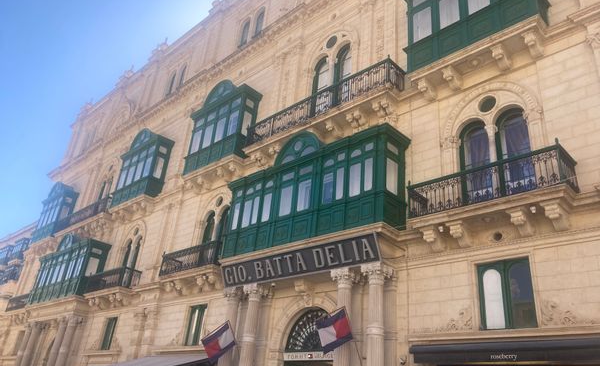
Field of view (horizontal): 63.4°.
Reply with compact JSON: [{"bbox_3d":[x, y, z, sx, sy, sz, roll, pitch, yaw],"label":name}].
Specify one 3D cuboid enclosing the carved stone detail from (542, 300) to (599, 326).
[{"bbox_3d":[5.839,2.831,10.632,1.088,0.566,0.082,-19,-36,40],"label":"carved stone detail"}]

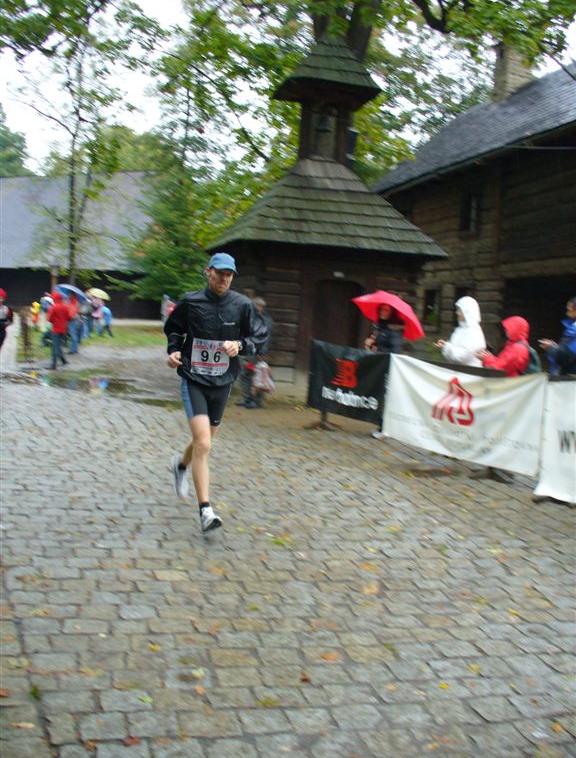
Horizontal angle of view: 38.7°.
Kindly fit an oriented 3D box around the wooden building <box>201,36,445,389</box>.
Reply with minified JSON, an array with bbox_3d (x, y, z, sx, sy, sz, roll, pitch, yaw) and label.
[{"bbox_3d":[0.622,-3.336,16.562,4.110,7.000,3.350,1,4,-15],"label":"wooden building"}]

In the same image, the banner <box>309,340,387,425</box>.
[{"bbox_3d":[0.784,0.092,10.918,0.060,0.920,1.700,0,5,-31],"label":"banner"}]

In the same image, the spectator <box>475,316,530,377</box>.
[{"bbox_3d":[2.285,-0.236,8.493,0.480,0.820,0.500,3,5,6],"label":"spectator"}]

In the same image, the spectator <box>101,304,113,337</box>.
[{"bbox_3d":[-8.291,-2.672,37.500,0.400,1.550,0.500,1,5,-25],"label":"spectator"}]

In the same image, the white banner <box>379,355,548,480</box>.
[{"bbox_3d":[1.764,0.326,8.653,0.120,0.950,2.630,0,5,-25],"label":"white banner"}]

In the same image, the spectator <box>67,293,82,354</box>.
[{"bbox_3d":[-6.204,-1.607,23.933,0.420,1.730,0.520,-1,6,-37],"label":"spectator"}]

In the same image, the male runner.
[{"bbox_3d":[-0.470,0.075,5.320,0.660,1.760,0.850,1,5,-18],"label":"male runner"}]

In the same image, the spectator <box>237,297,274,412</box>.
[{"bbox_3d":[-0.473,-0.394,12.413,0.450,1.650,0.550,0,5,-30],"label":"spectator"}]

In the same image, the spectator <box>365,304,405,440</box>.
[{"bbox_3d":[1.204,-0.123,10.071,0.400,1.630,0.500,-1,6,-37],"label":"spectator"}]

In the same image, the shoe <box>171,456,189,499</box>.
[{"bbox_3d":[-0.743,0.667,5.620,0.105,0.290,0.120,-10,-1,-28],"label":"shoe"}]

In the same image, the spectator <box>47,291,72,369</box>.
[{"bbox_3d":[-5.115,-1.111,18.445,0.550,1.710,0.450,6,6,37],"label":"spectator"}]

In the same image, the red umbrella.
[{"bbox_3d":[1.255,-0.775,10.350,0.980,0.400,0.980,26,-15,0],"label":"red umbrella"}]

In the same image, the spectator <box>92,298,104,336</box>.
[{"bbox_3d":[-8.501,-2.710,36.918,0.400,1.660,0.500,-1,6,-37],"label":"spectator"}]

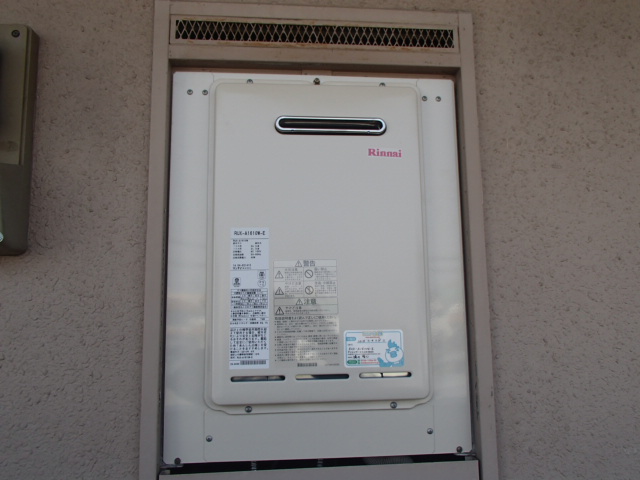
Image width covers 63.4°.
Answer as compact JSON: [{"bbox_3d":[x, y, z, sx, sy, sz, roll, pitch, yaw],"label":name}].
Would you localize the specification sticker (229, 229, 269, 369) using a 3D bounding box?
[{"bbox_3d":[-0.105,0.086,0.779,0.058,0.210,0.004,0,-8,-5],"label":"specification sticker"}]

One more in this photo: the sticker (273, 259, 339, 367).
[{"bbox_3d":[-0.020,0.110,0.783,0.098,0.158,0.004,0,-8,-5],"label":"sticker"}]

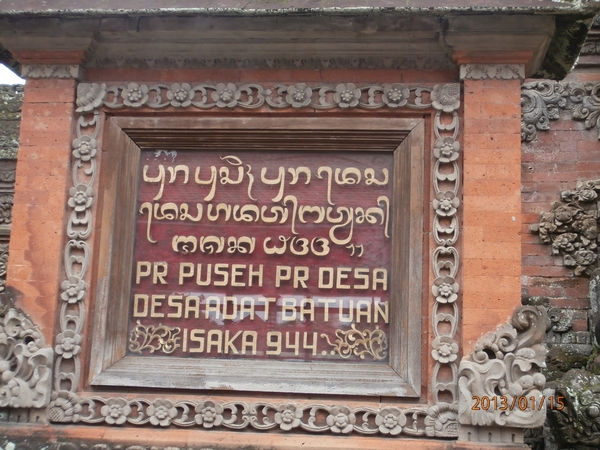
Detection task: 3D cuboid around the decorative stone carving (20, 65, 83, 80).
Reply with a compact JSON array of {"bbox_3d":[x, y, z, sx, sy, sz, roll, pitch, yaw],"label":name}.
[{"bbox_3d":[-0.933,-0.567,3.085,0.221,0.053,0.065,1,-9,5],"label":"decorative stone carving"}]

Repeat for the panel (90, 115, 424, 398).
[{"bbox_3d":[-0.146,0.099,2.963,1.170,0.991,0.070,1,-9,5],"label":"panel"}]

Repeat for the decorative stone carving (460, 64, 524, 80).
[{"bbox_3d":[0.689,-0.538,2.934,0.225,0.053,0.065,1,-9,5],"label":"decorative stone carving"}]

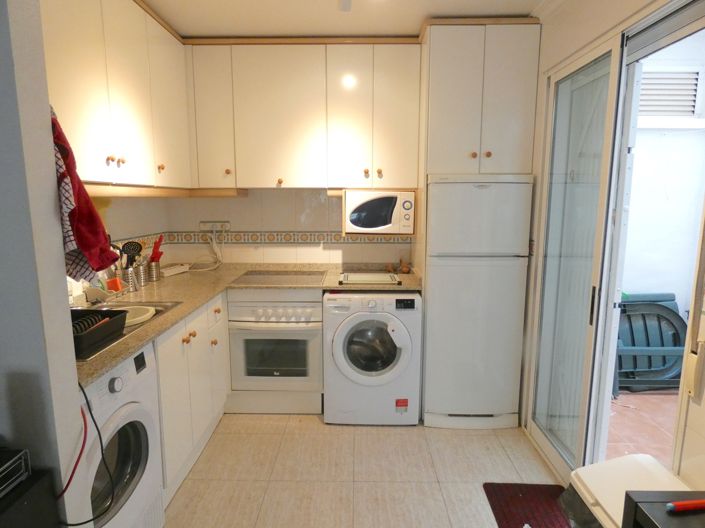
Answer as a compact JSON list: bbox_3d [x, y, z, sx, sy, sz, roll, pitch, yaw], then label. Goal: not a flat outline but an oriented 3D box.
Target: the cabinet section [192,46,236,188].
[{"bbox_3d":[-0.877,-0.960,2.785,0.246,0.868,0.354,0,9,1],"label":"cabinet section"}]

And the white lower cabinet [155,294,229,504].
[{"bbox_3d":[-1.115,0.658,2.207,0.568,0.872,0.857,0,9,1],"label":"white lower cabinet"}]

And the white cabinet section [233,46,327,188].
[{"bbox_3d":[-0.457,-0.958,2.780,0.595,0.868,0.354,0,9,1],"label":"white cabinet section"}]

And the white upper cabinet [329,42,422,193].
[{"bbox_3d":[0.136,-0.955,2.772,0.590,0.868,0.354,0,9,1],"label":"white upper cabinet"}]

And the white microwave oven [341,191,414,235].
[{"bbox_3d":[0.181,-0.363,2.850,0.460,0.273,0.337,0,9,1],"label":"white microwave oven"}]

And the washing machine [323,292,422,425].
[{"bbox_3d":[0.125,0.566,2.827,0.594,0.865,0.560,0,9,1],"label":"washing machine"}]

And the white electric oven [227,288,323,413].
[{"bbox_3d":[-0.487,0.548,2.902,0.587,0.875,0.567,0,9,1],"label":"white electric oven"}]

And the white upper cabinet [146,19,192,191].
[{"bbox_3d":[-1.229,-0.891,2.362,0.356,0.871,0.469,0,9,1],"label":"white upper cabinet"}]

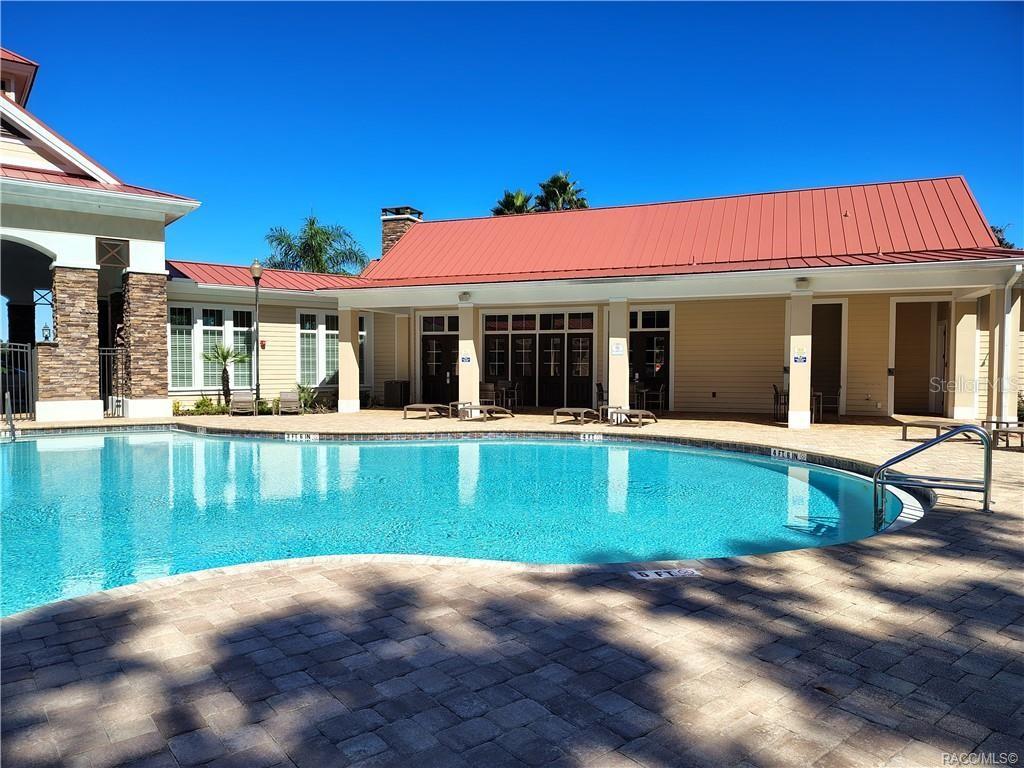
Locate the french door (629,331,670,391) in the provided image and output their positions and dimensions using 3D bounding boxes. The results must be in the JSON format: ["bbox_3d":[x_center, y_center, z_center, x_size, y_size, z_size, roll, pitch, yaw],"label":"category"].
[{"bbox_3d":[3.958,-0.403,21.999,1.830,2.430,0.100,1,2,22],"label":"french door"}]

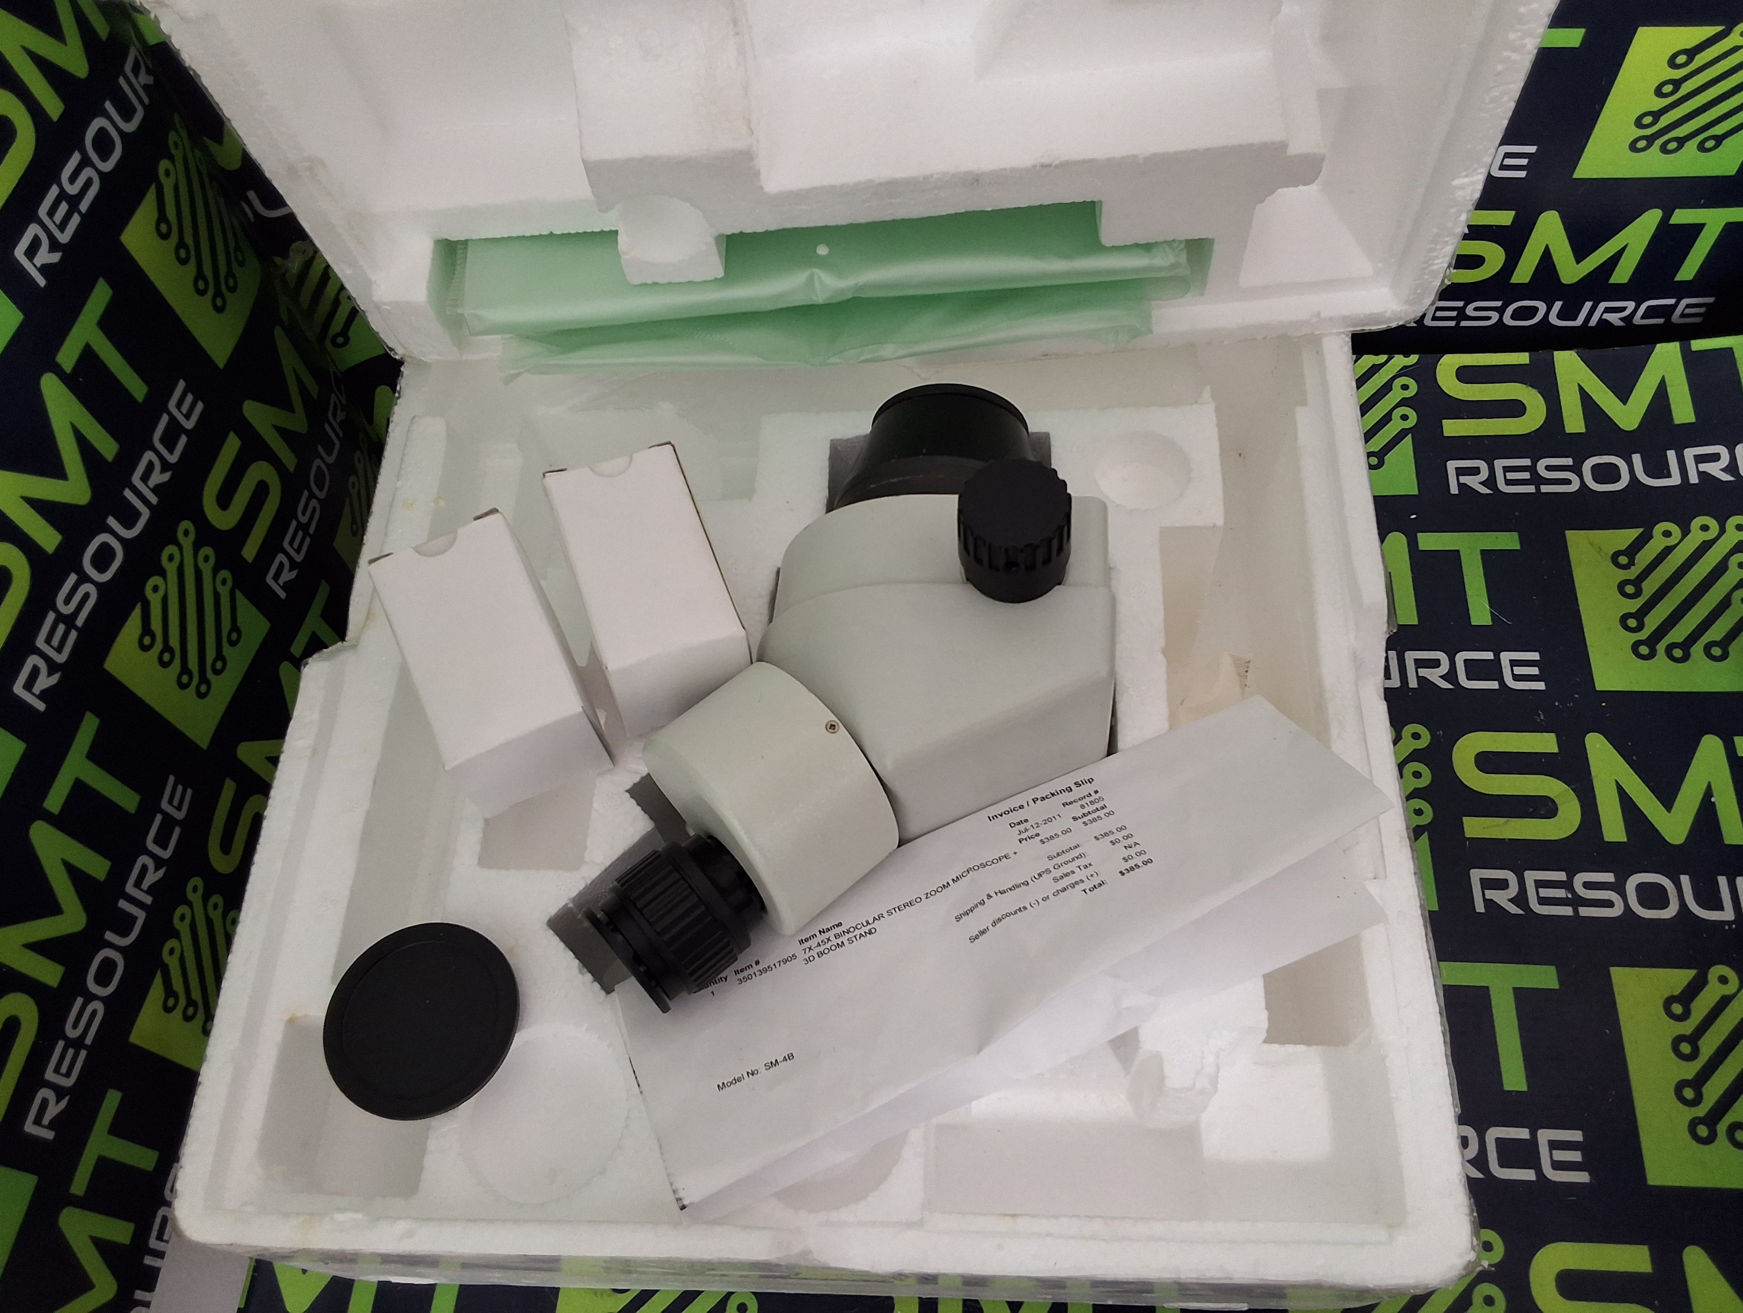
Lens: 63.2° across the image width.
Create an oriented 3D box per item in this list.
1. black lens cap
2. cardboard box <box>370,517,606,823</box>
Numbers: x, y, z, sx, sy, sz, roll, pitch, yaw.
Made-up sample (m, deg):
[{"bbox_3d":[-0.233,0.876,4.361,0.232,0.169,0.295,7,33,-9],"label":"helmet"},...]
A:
[{"bbox_3d":[-0.126,0.104,0.399,0.057,0.008,0.057,-2,62,3],"label":"black lens cap"},{"bbox_3d":[-0.115,0.003,0.432,0.041,0.041,0.075,-24,65,-9],"label":"cardboard box"}]

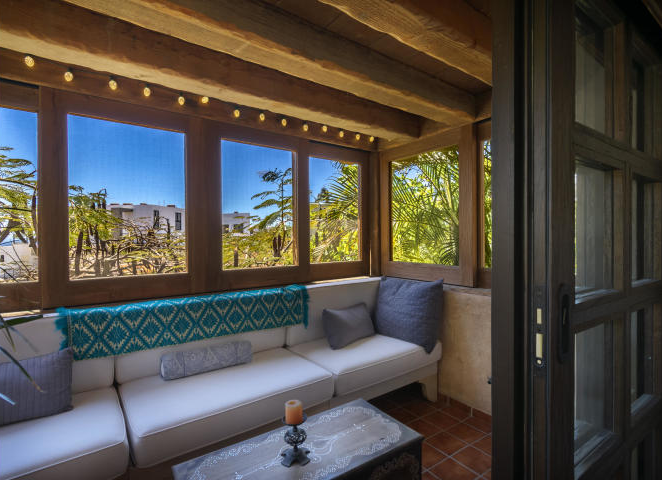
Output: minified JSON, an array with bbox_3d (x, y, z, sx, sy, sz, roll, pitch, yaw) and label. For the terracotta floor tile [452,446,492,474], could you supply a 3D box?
[{"bbox_3d":[0.872,1.343,1.944,0.194,0.012,0.194,0,0,-34],"label":"terracotta floor tile"}]

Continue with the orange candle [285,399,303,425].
[{"bbox_3d":[-0.150,0.719,1.335,0.072,0.070,0.072,0,0,0],"label":"orange candle"}]

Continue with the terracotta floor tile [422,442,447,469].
[{"bbox_3d":[0.593,1.345,2.000,0.194,0.012,0.194,0,0,-34],"label":"terracotta floor tile"}]

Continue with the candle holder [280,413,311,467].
[{"bbox_3d":[-0.149,0.831,1.334,0.104,0.170,0.104,0,0,0],"label":"candle holder"}]

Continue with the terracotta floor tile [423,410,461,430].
[{"bbox_3d":[0.816,1.344,2.390,0.194,0.012,0.194,0,0,-34],"label":"terracotta floor tile"}]

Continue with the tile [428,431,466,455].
[{"bbox_3d":[0.760,1.344,2.111,0.194,0.012,0.194,0,0,-34],"label":"tile"}]

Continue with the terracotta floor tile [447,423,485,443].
[{"bbox_3d":[0.928,1.343,2.223,0.194,0.012,0.194,0,0,-34],"label":"terracotta floor tile"}]

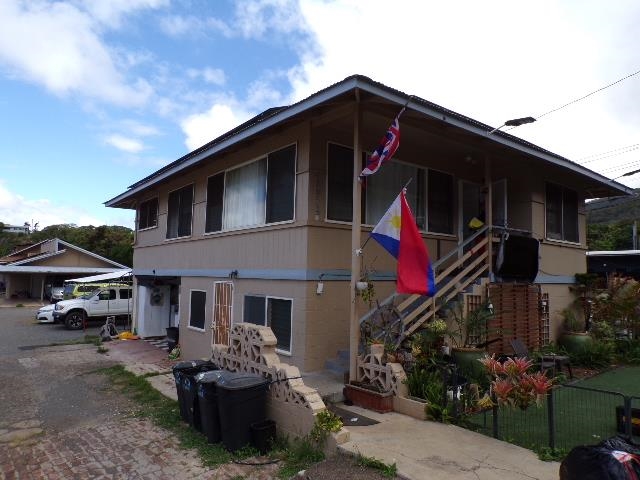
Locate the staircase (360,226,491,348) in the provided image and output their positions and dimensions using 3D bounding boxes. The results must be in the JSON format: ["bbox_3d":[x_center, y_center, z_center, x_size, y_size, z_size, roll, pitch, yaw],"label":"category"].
[{"bbox_3d":[1.733,1.001,8.398,3.500,2.700,1.120,5,-6,-37],"label":"staircase"}]

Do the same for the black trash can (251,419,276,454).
[{"bbox_3d":[-0.756,2.673,5.989,0.330,0.390,0.330,1,-5,0],"label":"black trash can"}]

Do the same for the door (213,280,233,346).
[{"bbox_3d":[-2.248,2.017,10.065,0.100,2.070,0.980,5,-6,-37],"label":"door"}]

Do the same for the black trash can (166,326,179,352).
[{"bbox_3d":[-4.325,2.952,13.100,0.480,0.700,0.480,5,-6,-37],"label":"black trash can"}]

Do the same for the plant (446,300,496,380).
[{"bbox_3d":[2.646,1.773,7.750,0.860,1.420,0.860,5,-6,-37],"label":"plant"}]

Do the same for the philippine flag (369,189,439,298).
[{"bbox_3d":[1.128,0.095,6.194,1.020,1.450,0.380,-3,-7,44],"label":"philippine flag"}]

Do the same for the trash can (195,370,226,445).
[{"bbox_3d":[-1.495,2.433,6.693,0.780,1.010,0.600,5,-6,-37],"label":"trash can"}]

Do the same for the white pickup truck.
[{"bbox_3d":[-9.053,2.979,19.994,5.200,1.760,1.780,5,-6,-37],"label":"white pickup truck"}]

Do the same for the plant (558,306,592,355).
[{"bbox_3d":[6.231,2.227,10.800,0.820,1.220,0.820,5,-6,-37],"label":"plant"}]

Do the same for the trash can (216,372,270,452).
[{"bbox_3d":[-1.151,2.405,6.250,0.790,1.010,0.610,5,-6,-37],"label":"trash can"}]

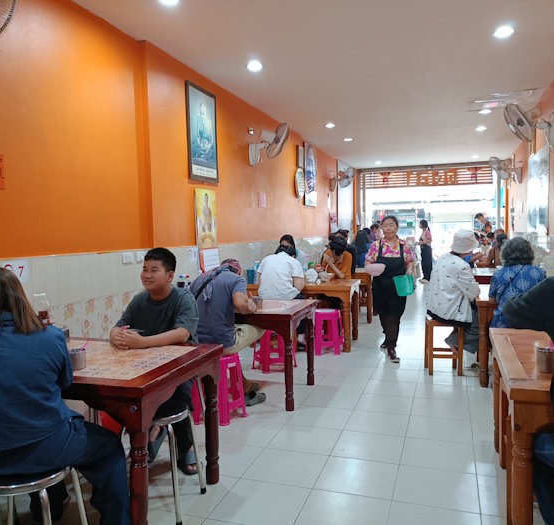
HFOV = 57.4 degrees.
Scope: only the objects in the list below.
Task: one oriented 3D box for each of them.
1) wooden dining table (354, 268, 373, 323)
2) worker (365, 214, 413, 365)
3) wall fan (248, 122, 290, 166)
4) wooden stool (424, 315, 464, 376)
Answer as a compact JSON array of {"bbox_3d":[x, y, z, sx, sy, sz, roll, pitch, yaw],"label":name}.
[{"bbox_3d":[0.884,0.493,7.778,1.200,0.720,0.730,0,4,19],"label":"wooden dining table"},{"bbox_3d":[1.235,0.255,5.408,0.500,1.500,0.450,0,3,13],"label":"worker"},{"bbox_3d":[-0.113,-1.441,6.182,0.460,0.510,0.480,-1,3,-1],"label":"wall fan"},{"bbox_3d":[1.553,0.774,4.725,0.310,0.490,0.310,-1,3,8],"label":"wooden stool"}]

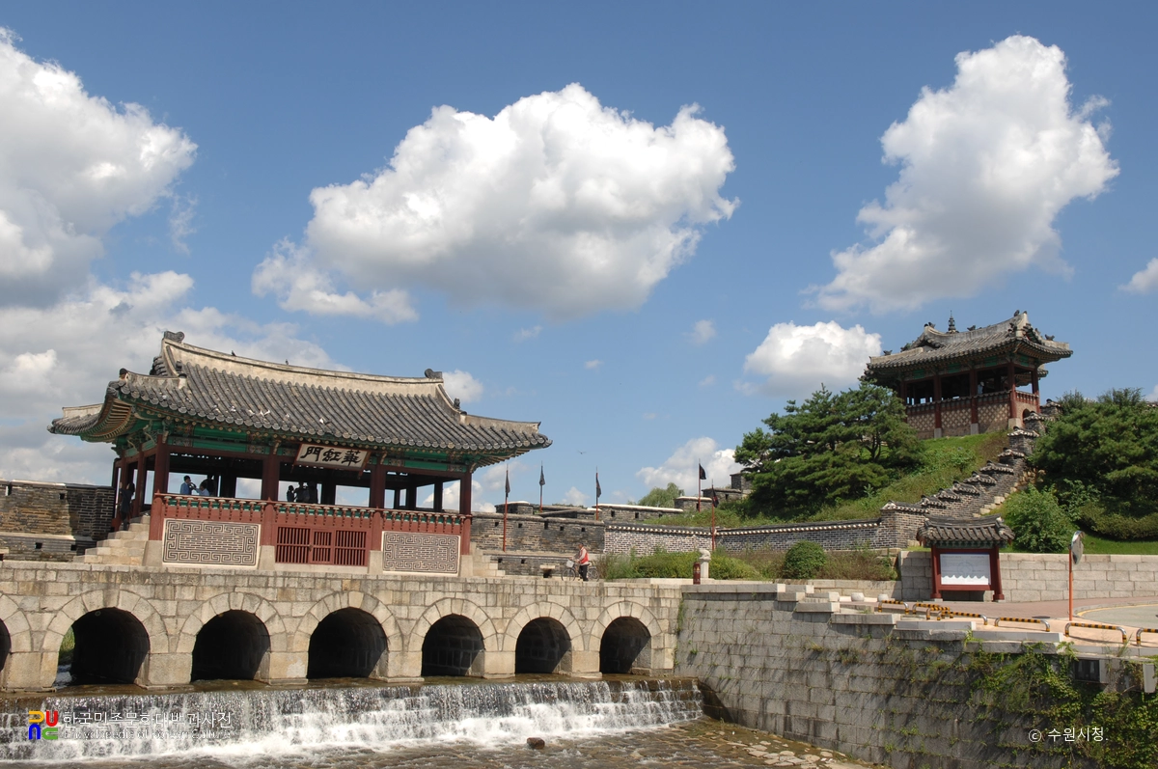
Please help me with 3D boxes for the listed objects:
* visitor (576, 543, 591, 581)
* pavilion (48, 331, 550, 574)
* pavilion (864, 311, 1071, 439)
[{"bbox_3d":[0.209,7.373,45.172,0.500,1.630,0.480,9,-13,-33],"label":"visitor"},{"bbox_3d":[-10.117,2.733,39.610,15.251,7.979,10.201,9,-13,-33],"label":"pavilion"},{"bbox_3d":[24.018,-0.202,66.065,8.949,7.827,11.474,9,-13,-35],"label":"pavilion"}]

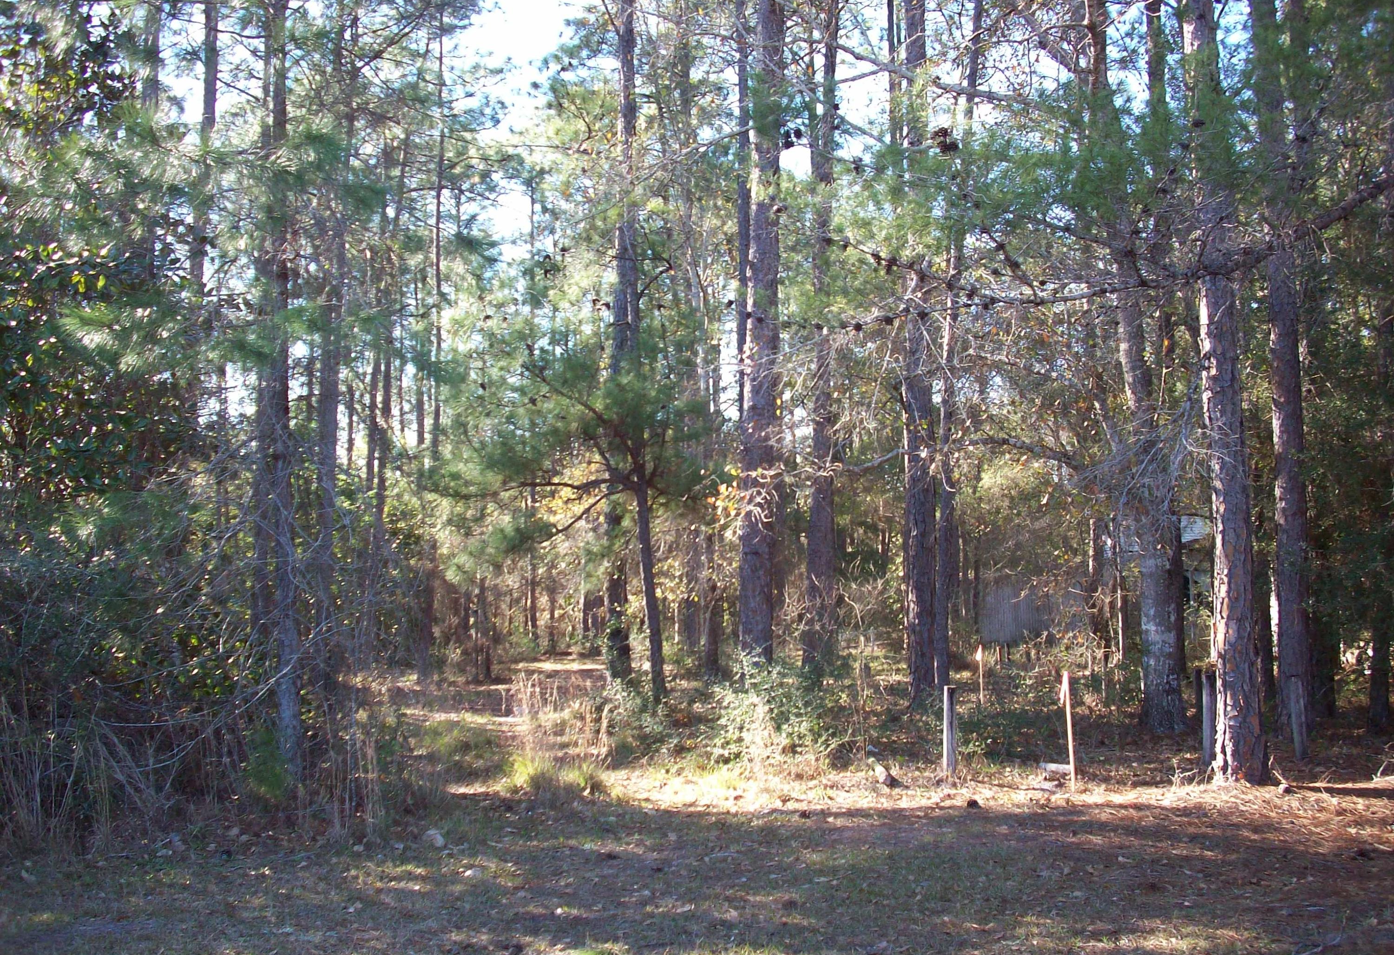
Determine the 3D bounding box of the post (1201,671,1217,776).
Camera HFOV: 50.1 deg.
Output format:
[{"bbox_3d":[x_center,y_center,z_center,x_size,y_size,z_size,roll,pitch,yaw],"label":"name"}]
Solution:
[{"bbox_3d":[4.961,2.379,14.511,0.137,0.993,0.137,1,-5,0],"label":"post"}]

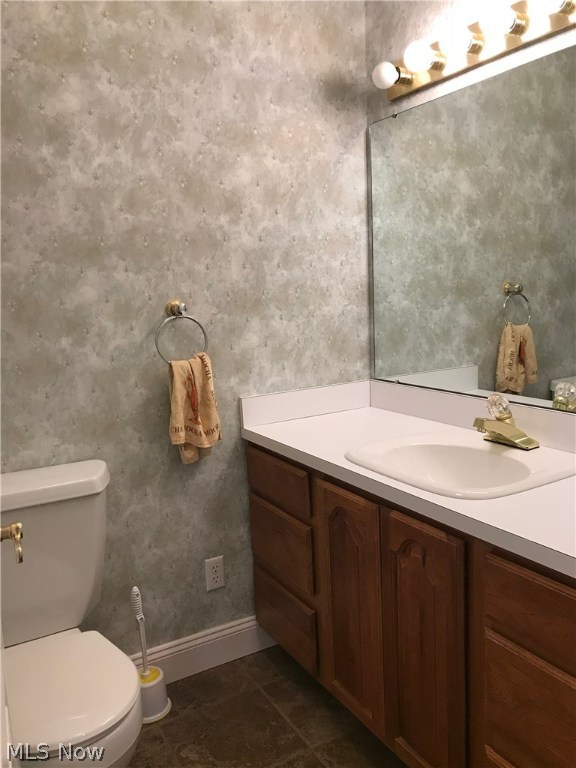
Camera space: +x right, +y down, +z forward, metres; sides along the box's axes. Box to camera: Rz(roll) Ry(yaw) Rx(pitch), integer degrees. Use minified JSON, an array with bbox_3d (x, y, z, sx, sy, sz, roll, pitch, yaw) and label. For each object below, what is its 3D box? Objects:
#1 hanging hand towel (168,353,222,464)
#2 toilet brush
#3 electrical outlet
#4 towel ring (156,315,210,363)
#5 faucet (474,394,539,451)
[{"bbox_3d":[-0.297,0.082,1.969,0.142,0.360,0.085,-7,10,-30],"label":"hanging hand towel"},{"bbox_3d":[-0.450,0.830,1.952,0.132,0.424,0.132,-7,10,-30],"label":"toilet brush"},{"bbox_3d":[-0.248,0.657,2.145,0.071,0.115,0.008,-7,10,-30],"label":"electrical outlet"},{"bbox_3d":[-0.329,-0.134,1.937,0.168,0.168,0.018,-7,10,-30],"label":"towel ring"},{"bbox_3d":[0.577,0.099,1.690,0.155,0.147,0.162,-7,10,-30],"label":"faucet"}]

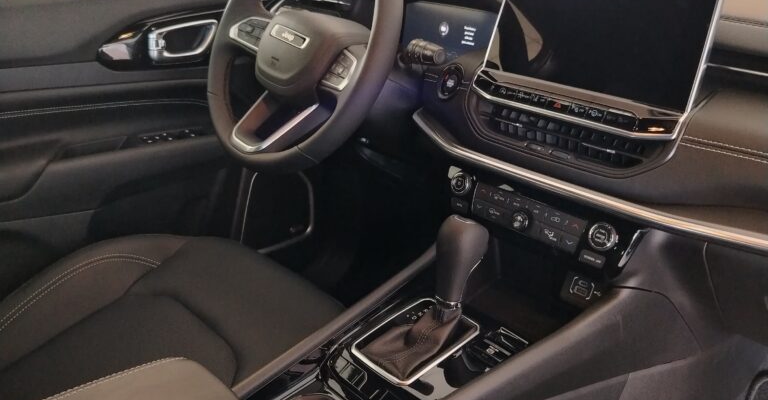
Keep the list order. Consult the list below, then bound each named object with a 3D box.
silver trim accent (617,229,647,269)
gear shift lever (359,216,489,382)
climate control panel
[{"bbox_3d":[0.254,0.050,0.718,0.014,0.046,0.014,3,26,-46],"label":"silver trim accent"},{"bbox_3d":[0.045,0.095,0.752,0.140,0.138,0.085,-22,32,-38],"label":"gear shift lever"},{"bbox_3d":[0.164,0.023,0.807,0.030,0.068,0.255,3,15,-46],"label":"climate control panel"}]

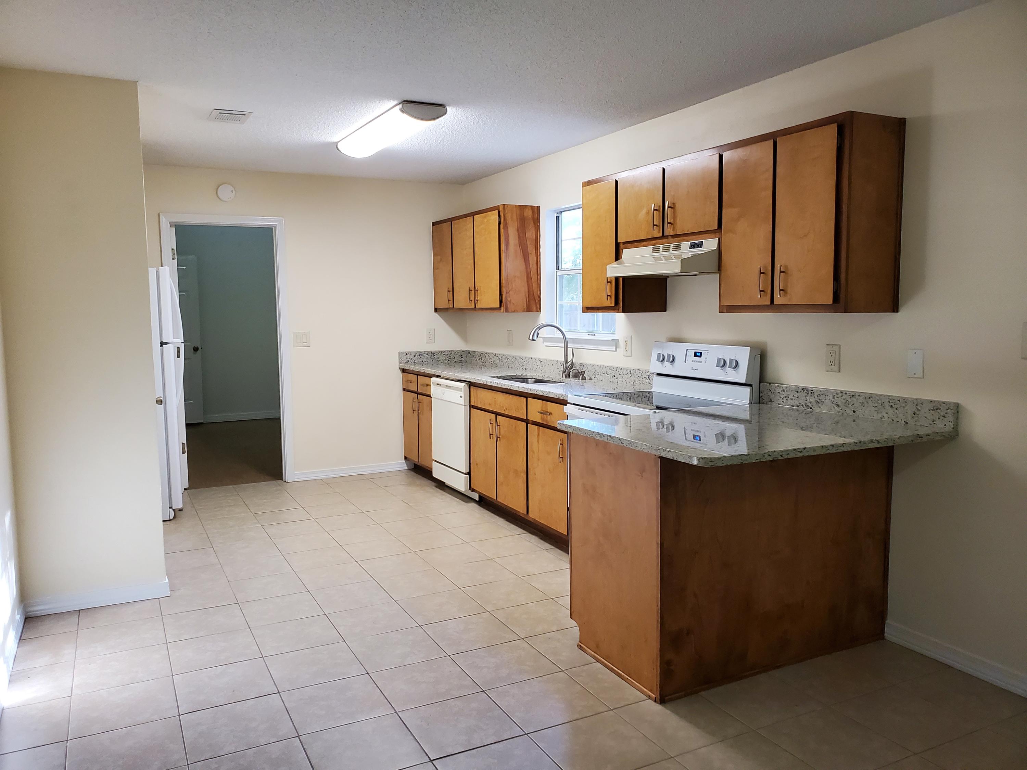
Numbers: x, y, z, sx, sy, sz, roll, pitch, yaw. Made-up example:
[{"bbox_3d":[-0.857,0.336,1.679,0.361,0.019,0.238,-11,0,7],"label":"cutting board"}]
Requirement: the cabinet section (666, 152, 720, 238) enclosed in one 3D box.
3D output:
[{"bbox_3d":[0.852,-0.904,3.701,0.040,0.343,0.383,-3,6,-28],"label":"cabinet section"}]

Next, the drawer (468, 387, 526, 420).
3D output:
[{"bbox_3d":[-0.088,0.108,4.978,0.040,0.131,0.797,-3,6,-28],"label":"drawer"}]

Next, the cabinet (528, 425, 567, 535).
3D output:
[{"bbox_3d":[0.398,0.530,4.593,0.450,0.573,0.450,-3,6,-27],"label":"cabinet"}]

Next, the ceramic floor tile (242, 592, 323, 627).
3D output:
[{"bbox_3d":[-1.090,1.054,3.629,0.331,0.010,0.331,-3,6,-27],"label":"ceramic floor tile"}]

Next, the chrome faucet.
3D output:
[{"bbox_3d":[0.254,-0.228,5.126,0.300,0.375,0.140,-2,6,-20],"label":"chrome faucet"}]

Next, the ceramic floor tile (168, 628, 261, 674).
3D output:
[{"bbox_3d":[-1.217,1.085,3.137,0.328,0.012,0.325,-3,6,-27],"label":"ceramic floor tile"}]

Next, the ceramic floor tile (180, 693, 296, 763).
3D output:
[{"bbox_3d":[-0.920,1.142,2.571,0.330,0.012,0.330,-3,6,-27],"label":"ceramic floor tile"}]

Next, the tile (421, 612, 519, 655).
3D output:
[{"bbox_3d":[-0.186,1.069,3.321,0.330,0.012,0.330,-3,6,-27],"label":"tile"}]

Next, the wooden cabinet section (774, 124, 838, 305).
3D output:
[{"bbox_3d":[1.175,-0.671,3.111,0.040,0.686,0.298,-3,6,-28],"label":"wooden cabinet section"}]

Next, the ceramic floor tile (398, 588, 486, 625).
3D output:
[{"bbox_3d":[-0.341,1.047,3.638,0.331,0.010,0.331,-3,6,-27],"label":"ceramic floor tile"}]

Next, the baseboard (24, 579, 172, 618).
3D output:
[{"bbox_3d":[-1.942,1.007,3.617,0.610,0.080,0.015,-3,6,-28],"label":"baseboard"}]

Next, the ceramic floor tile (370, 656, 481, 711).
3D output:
[{"bbox_3d":[-0.331,1.117,2.893,0.331,0.010,0.331,-3,6,-27],"label":"ceramic floor tile"}]

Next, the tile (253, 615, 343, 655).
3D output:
[{"bbox_3d":[-0.922,1.069,3.289,0.328,0.012,0.325,-3,6,-27],"label":"tile"}]

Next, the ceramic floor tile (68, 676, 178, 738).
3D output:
[{"bbox_3d":[-1.377,1.141,2.730,0.331,0.010,0.331,-3,6,-27],"label":"ceramic floor tile"}]

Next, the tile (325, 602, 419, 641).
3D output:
[{"bbox_3d":[-0.627,1.054,3.441,0.328,0.012,0.325,-3,6,-27],"label":"tile"}]

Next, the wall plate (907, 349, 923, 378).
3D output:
[{"bbox_3d":[1.580,-0.084,3.034,0.006,0.114,0.070,-3,6,-28],"label":"wall plate"}]

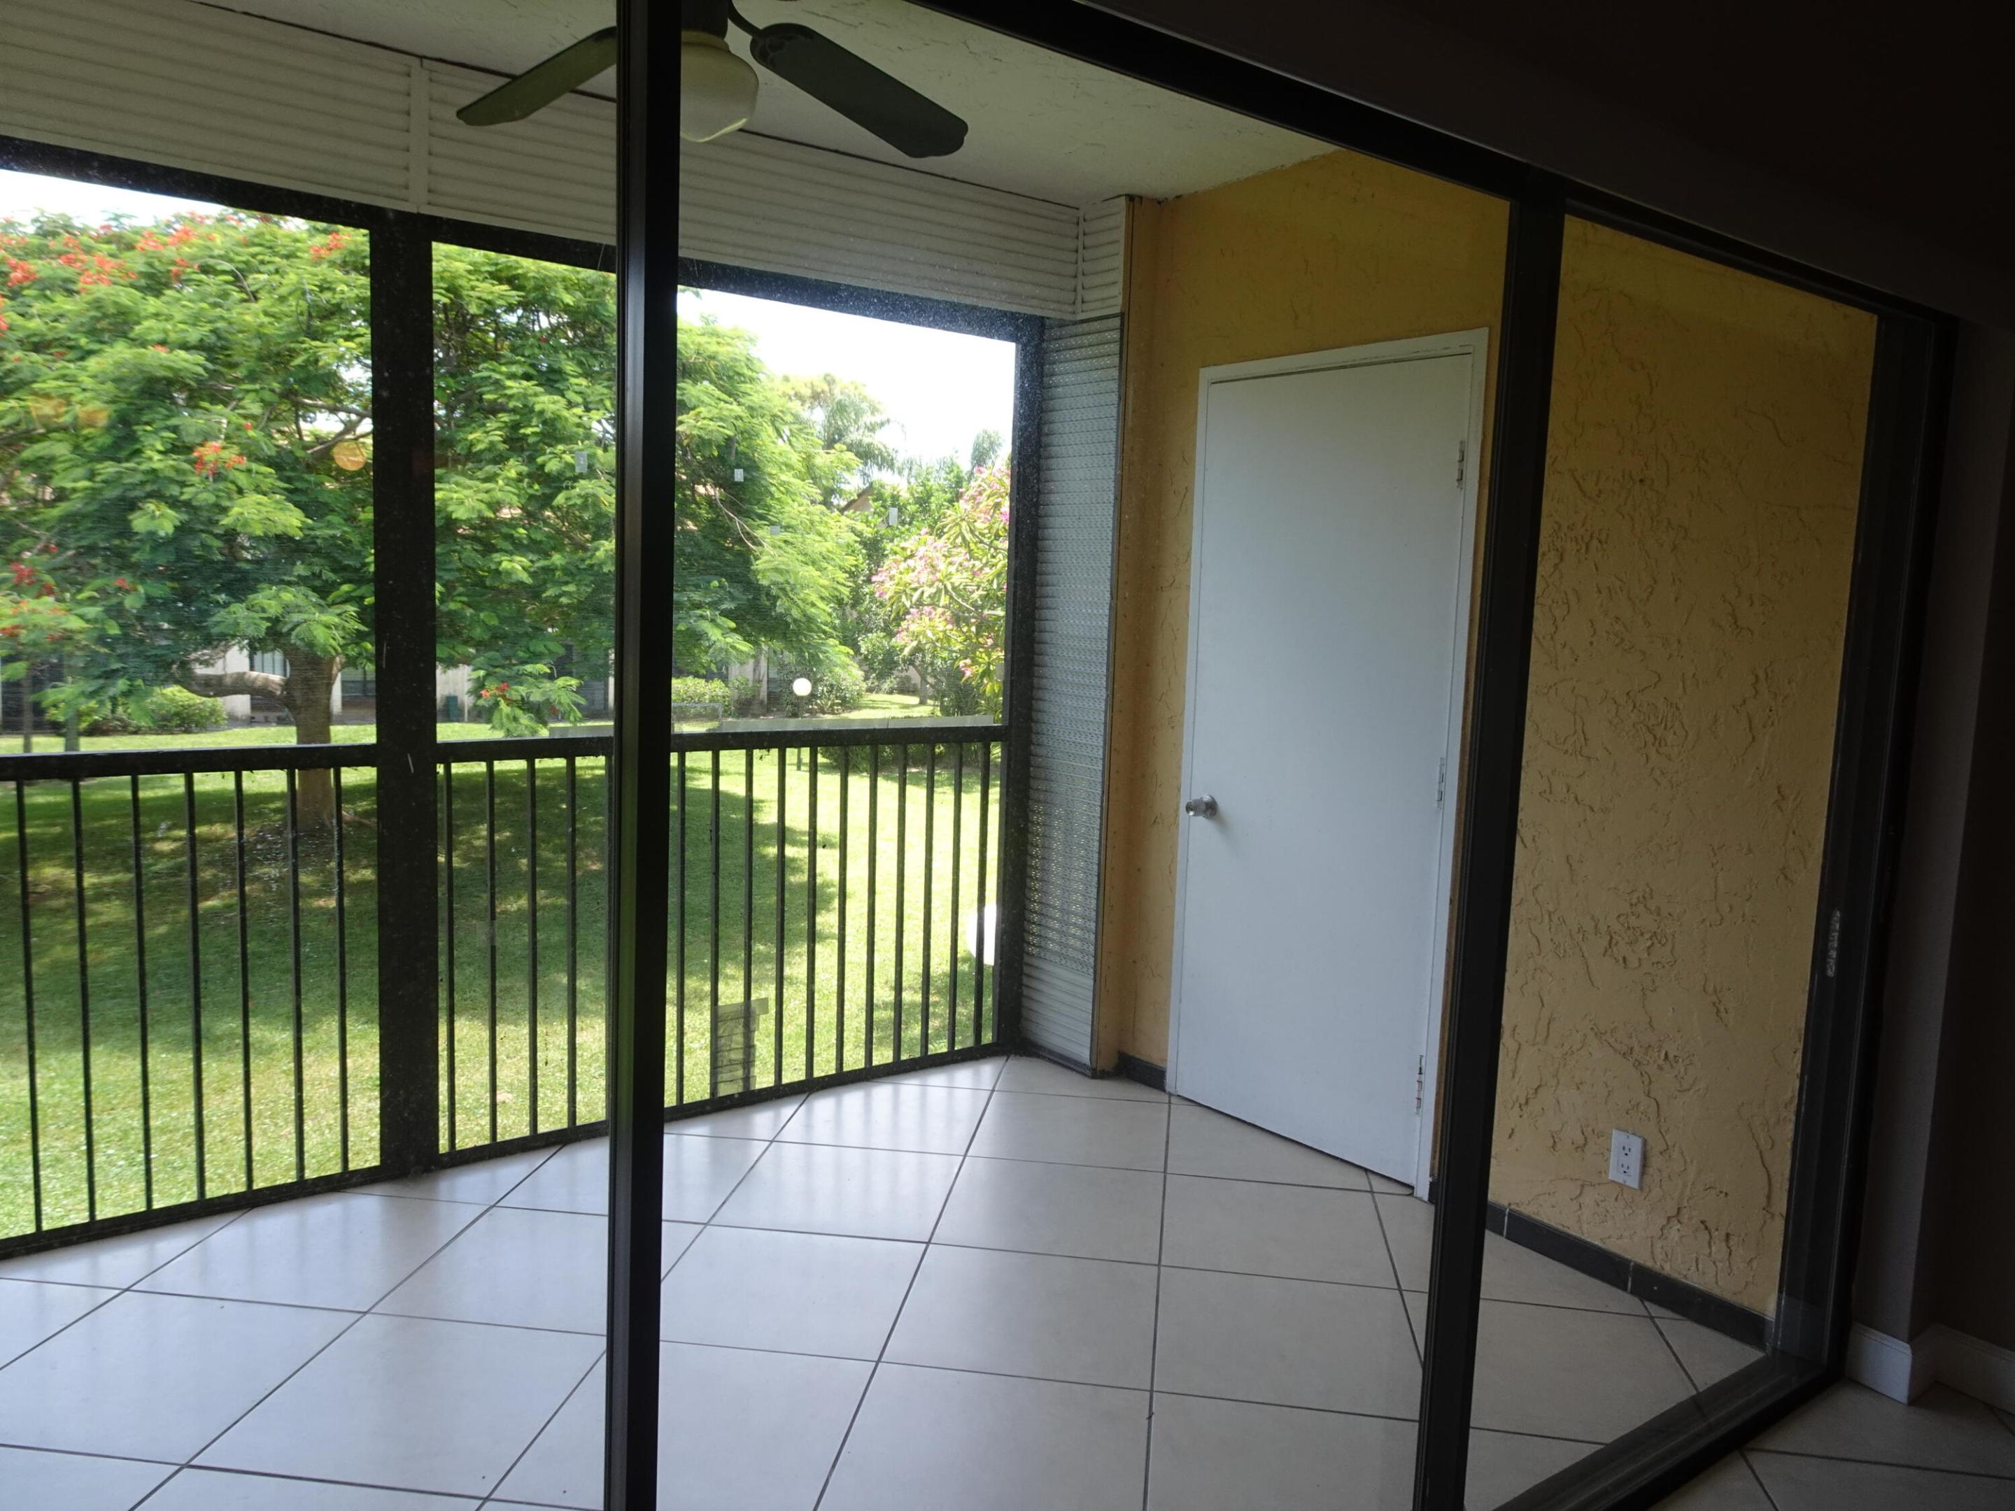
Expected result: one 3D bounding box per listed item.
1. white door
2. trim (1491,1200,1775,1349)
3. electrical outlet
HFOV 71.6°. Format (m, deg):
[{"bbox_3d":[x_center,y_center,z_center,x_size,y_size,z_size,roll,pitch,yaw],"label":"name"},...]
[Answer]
[{"bbox_3d":[0.790,0.027,3.664,0.050,2.050,0.853,-4,9,-38],"label":"white door"},{"bbox_3d":[1.305,1.117,3.076,0.015,0.075,0.721,-4,9,-38],"label":"trim"},{"bbox_3d":[1.335,0.871,3.011,0.010,0.115,0.070,-4,9,-38],"label":"electrical outlet"}]

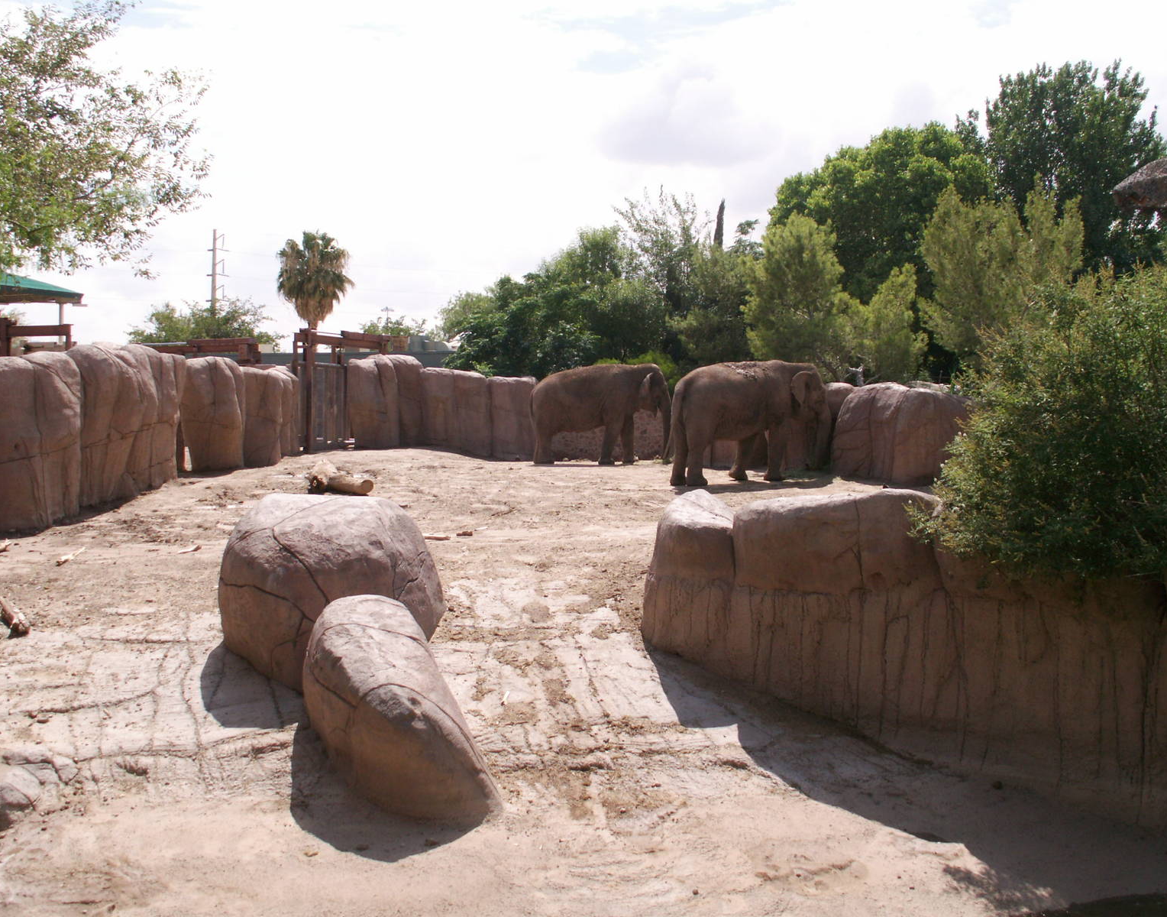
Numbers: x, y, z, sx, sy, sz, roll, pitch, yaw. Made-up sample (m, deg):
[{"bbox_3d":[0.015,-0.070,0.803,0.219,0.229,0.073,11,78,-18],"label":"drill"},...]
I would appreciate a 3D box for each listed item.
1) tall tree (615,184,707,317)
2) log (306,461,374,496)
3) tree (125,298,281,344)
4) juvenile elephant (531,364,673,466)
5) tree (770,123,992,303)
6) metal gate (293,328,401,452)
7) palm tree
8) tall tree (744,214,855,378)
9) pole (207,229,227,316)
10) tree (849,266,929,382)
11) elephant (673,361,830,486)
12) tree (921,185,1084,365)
[{"bbox_3d":[2.480,-5.018,43.306,3.300,8.562,3.300,2,4,0],"label":"tall tree"},{"bbox_3d":[-4.342,0.367,22.081,1.080,0.420,0.600,1,4,20],"label":"log"},{"bbox_3d":[-15.466,-4.121,50.169,6.100,4.715,5.600,2,4,0],"label":"tree"},{"bbox_3d":[0.415,-1.038,28.999,3.200,2.340,1.150,0,4,-6],"label":"juvenile elephant"},{"bbox_3d":[10.862,-6.505,46.414,8.300,11.585,7.600,2,4,0],"label":"tree"},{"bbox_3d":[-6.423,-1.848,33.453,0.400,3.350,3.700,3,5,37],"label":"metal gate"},{"bbox_3d":[-12.741,-6.441,58.298,3.700,8.341,3.700,2,4,0],"label":"palm tree"},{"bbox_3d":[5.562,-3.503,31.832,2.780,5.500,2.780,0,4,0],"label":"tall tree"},{"bbox_3d":[-41.956,-17.553,140.607,2.200,16.977,1.200,2,4,0],"label":"pole"},{"bbox_3d":[7.588,-2.738,30.884,1.950,4.110,1.950,0,4,0],"label":"tree"},{"bbox_3d":[3.405,-0.736,25.400,3.400,2.460,1.300,0,5,-26],"label":"elephant"},{"bbox_3d":[10.098,-3.587,29.821,3.840,5.950,3.840,0,4,0],"label":"tree"}]

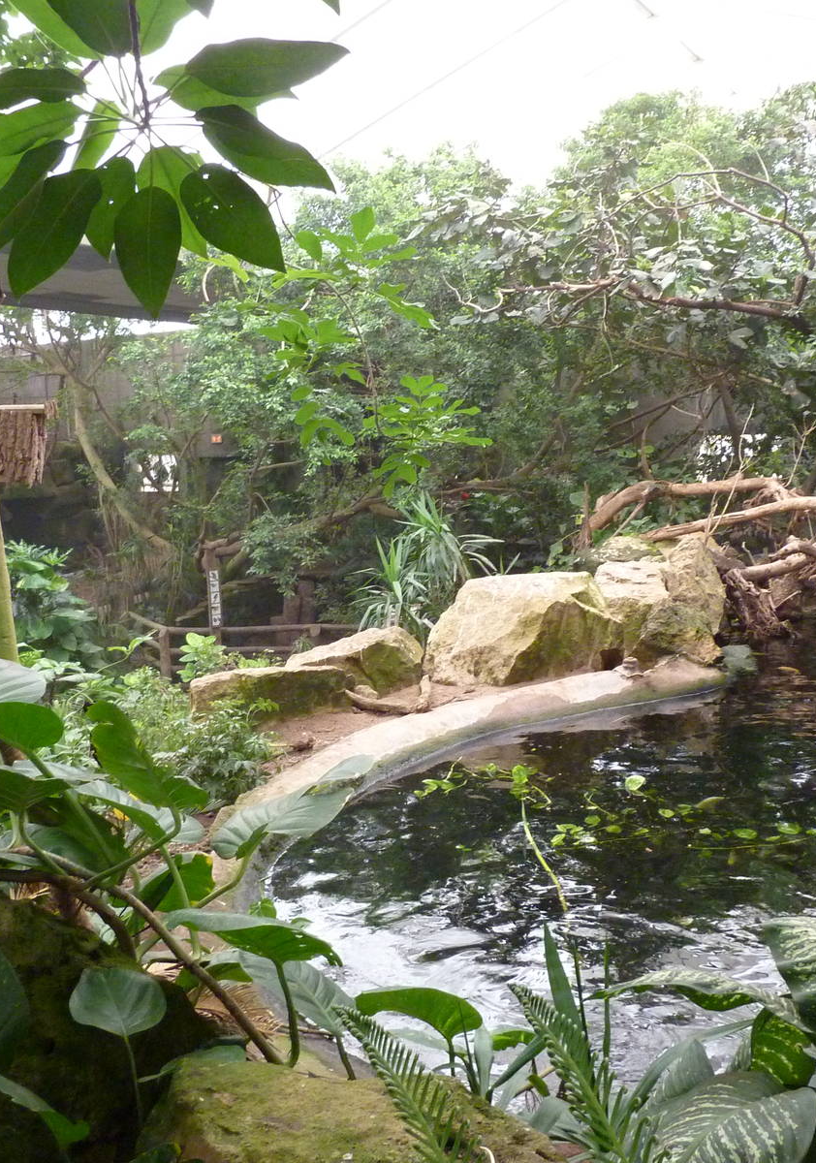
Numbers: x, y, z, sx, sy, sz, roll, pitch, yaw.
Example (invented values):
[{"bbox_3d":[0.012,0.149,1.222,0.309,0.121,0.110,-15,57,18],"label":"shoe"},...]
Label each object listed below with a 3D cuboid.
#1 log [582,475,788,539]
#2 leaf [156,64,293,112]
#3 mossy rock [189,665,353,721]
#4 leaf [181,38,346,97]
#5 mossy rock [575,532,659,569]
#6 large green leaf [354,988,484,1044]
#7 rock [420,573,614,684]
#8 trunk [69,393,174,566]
[{"bbox_3d":[3.256,-0.865,13.000,2.400,0.700,0.600,0,6,5],"label":"log"},{"bbox_3d":[-0.299,-0.805,1.825,0.211,0.045,0.090,-2,-6,-14],"label":"leaf"},{"bbox_3d":[-1.083,0.900,8.900,1.220,0.450,0.600,2,6,18],"label":"mossy rock"},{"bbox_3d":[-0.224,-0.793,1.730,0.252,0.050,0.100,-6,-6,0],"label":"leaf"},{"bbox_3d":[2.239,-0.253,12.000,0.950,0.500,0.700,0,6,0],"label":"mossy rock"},{"bbox_3d":[0.023,0.851,2.200,0.251,0.080,0.150,-4,13,23],"label":"large green leaf"},{"bbox_3d":[1.053,0.429,10.300,1.700,0.950,1.150,0,6,-5],"label":"rock"},{"bbox_3d":[-4.340,-1.545,17.000,1.500,2.550,0.600,0,6,0],"label":"trunk"}]

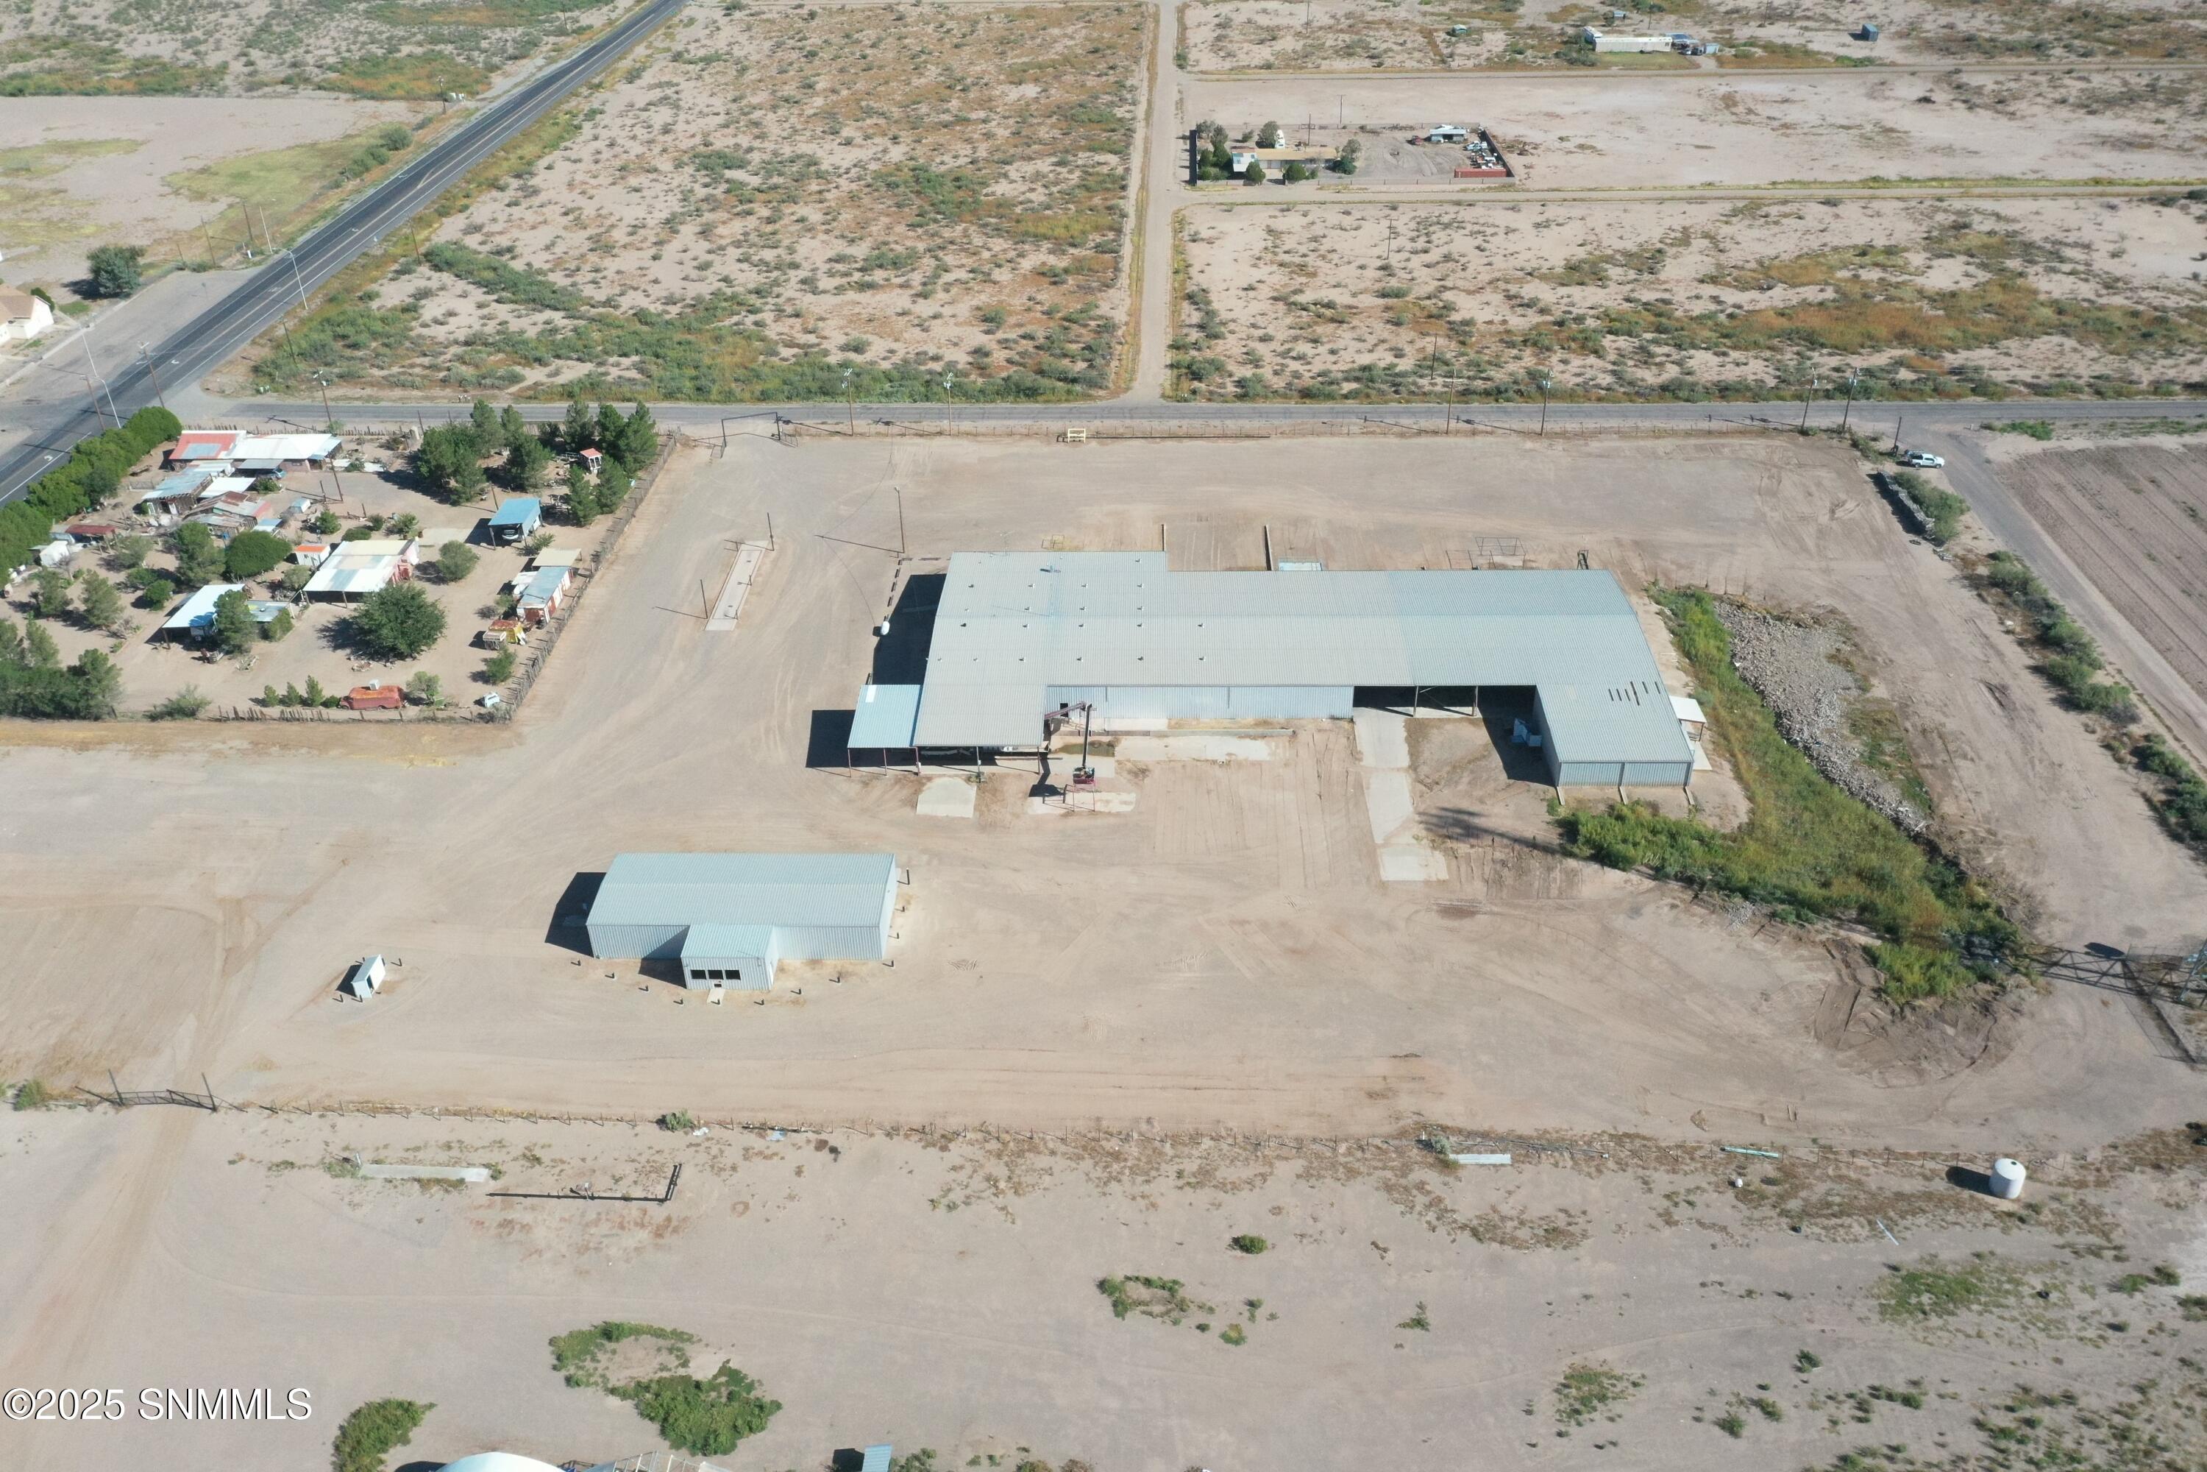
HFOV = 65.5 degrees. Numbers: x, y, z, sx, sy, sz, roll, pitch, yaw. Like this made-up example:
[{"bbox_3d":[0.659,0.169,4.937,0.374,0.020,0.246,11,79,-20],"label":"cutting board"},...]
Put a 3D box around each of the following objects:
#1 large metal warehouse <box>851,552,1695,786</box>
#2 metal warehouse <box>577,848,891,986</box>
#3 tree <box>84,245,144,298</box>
[{"bbox_3d":[19.943,-11.108,225.513,100.550,6.350,52.950,0,33,1],"label":"large metal warehouse"},{"bbox_3d":[-38.144,19.192,181.935,30.610,5.190,17.300,0,33,2],"label":"metal warehouse"},{"bbox_3d":[-206.901,-97.551,359.983,10.400,9.500,10.400,-1,33,0],"label":"tree"}]

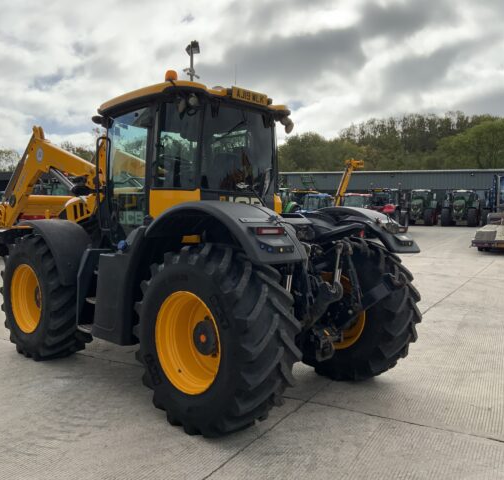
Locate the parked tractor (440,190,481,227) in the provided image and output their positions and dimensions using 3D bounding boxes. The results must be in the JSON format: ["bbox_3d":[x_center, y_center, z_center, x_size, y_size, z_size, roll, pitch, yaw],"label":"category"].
[{"bbox_3d":[17.776,-2.670,45.399,2.650,3.050,5.000,2,4,27],"label":"parked tractor"}]

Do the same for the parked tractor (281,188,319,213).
[{"bbox_3d":[3.719,-2.398,41.900,2.500,3.000,4.600,2,4,23],"label":"parked tractor"}]

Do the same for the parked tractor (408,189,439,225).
[{"bbox_3d":[14.925,-2.801,47.399,2.600,3.050,4.900,2,4,26],"label":"parked tractor"}]

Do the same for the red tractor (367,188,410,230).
[{"bbox_3d":[10.910,-2.530,43.399,2.600,3.050,4.800,1,4,12],"label":"red tractor"}]

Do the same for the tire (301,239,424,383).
[{"bbox_3d":[1.042,0.730,5.968,1.539,1.539,0.599,4,5,44],"label":"tire"}]

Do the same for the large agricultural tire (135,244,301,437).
[{"bbox_3d":[-0.335,0.824,4.567,1.539,1.539,0.599,4,5,44],"label":"large agricultural tire"}]

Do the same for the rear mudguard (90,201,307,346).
[{"bbox_3d":[-0.598,0.357,4.835,2.456,1.421,0.629,4,5,44],"label":"rear mudguard"}]

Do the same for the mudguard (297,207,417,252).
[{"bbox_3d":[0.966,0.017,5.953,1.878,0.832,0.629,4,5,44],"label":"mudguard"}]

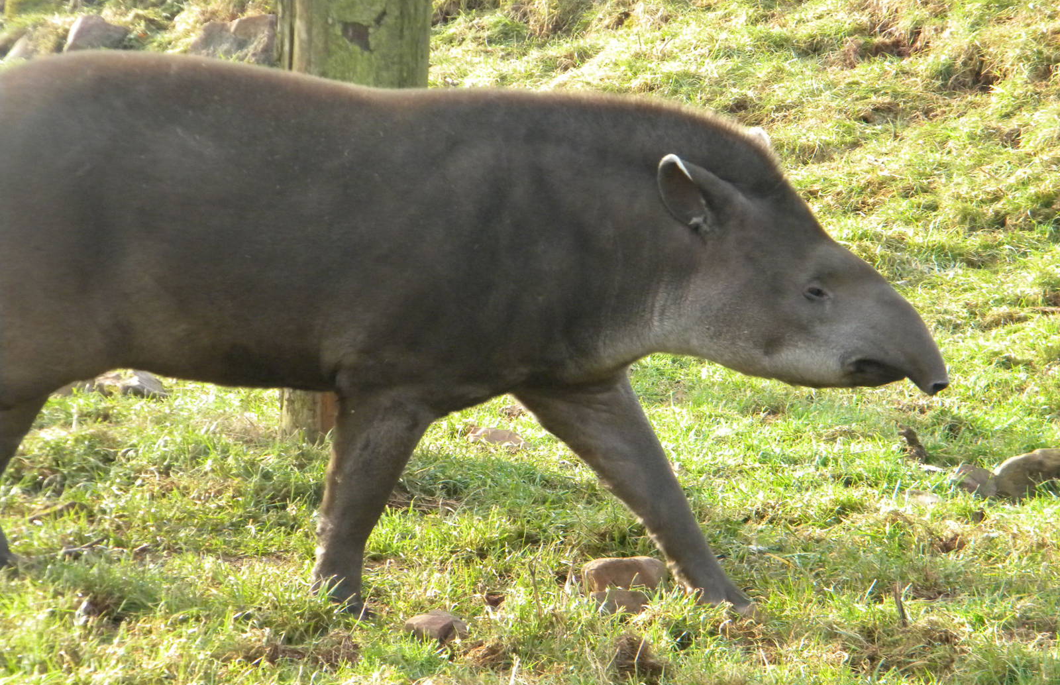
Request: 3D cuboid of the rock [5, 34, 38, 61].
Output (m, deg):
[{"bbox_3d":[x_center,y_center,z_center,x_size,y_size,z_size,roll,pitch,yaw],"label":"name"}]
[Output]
[{"bbox_3d":[-1.404,-0.810,12.500,0.110,0.090,0.100,0,8,0],"label":"rock"}]

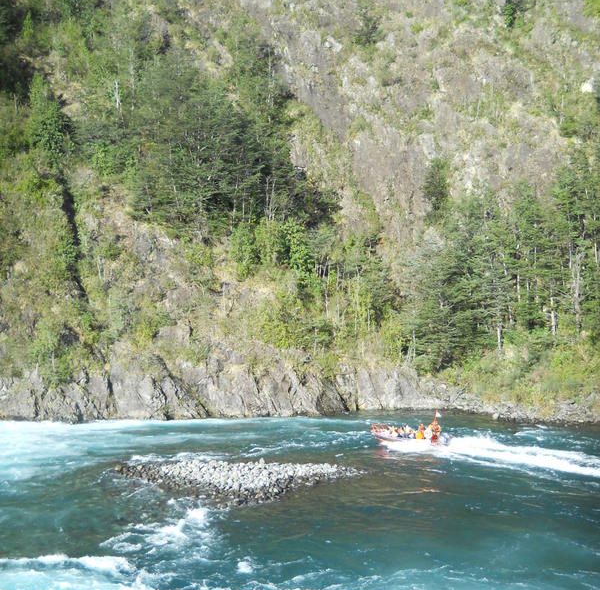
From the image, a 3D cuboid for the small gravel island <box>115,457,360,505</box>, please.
[{"bbox_3d":[-4.400,12.400,60.000,17.600,1.100,11.500,-1,0,0],"label":"small gravel island"}]

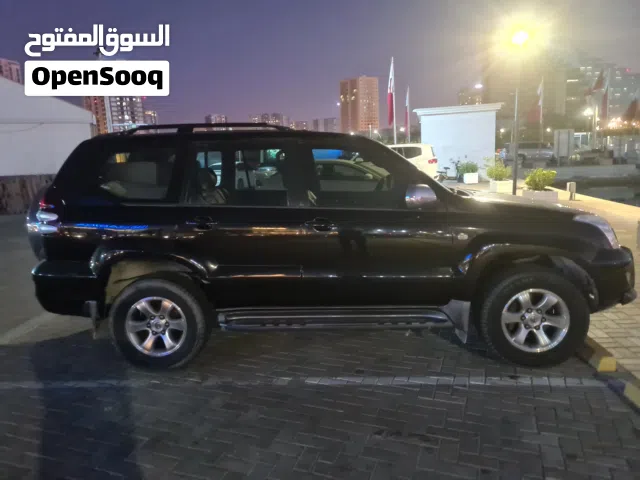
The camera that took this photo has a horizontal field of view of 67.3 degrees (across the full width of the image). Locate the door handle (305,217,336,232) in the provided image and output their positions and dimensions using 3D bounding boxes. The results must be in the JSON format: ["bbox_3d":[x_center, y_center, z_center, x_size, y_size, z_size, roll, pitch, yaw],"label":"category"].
[{"bbox_3d":[0.004,-0.110,3.397,0.215,0.095,0.060,-2,9,5],"label":"door handle"}]

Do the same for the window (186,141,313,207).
[{"bbox_3d":[-0.523,-0.486,3.523,0.950,0.490,0.060,-2,0,5],"label":"window"}]

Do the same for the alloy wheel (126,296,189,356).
[{"bbox_3d":[-1.235,0.653,3.722,0.470,0.470,0.190,-2,9,5],"label":"alloy wheel"}]

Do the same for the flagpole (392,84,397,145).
[{"bbox_3d":[6.060,-9.937,39.278,0.150,9.500,0.150,-1,9,9],"label":"flagpole"}]

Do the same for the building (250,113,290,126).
[{"bbox_3d":[-63.809,-133.903,625.065,48.000,59.400,28.000,-3,10,-5],"label":"building"}]

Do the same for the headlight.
[{"bbox_3d":[1.991,-0.048,3.473,0.420,0.250,0.320,-2,10,5],"label":"headlight"}]

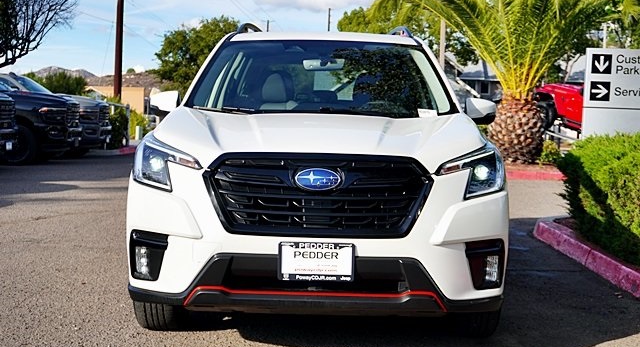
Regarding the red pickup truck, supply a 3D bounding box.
[{"bbox_3d":[8.500,-1.750,26.300,5.200,1.880,1.900,8,4,15],"label":"red pickup truck"}]

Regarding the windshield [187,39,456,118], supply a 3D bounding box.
[{"bbox_3d":[0.021,-0.567,5.360,1.480,0.520,0.820,1,3,1],"label":"windshield"}]

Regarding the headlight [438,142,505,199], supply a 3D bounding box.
[{"bbox_3d":[0.682,-0.024,4.056,0.400,0.260,0.460,1,3,1],"label":"headlight"}]

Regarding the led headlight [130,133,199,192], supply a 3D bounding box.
[{"bbox_3d":[-0.687,-0.050,4.070,0.400,0.260,0.460,1,3,1],"label":"led headlight"}]

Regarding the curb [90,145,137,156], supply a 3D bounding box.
[{"bbox_3d":[-6.005,-0.658,26.500,1.700,0.180,0.350,1,3,1],"label":"curb"}]

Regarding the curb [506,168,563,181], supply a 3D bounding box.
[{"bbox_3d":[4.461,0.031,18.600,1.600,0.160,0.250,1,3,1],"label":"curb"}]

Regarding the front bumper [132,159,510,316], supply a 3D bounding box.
[{"bbox_3d":[-0.009,0.265,4.027,1.800,0.640,0.600,1,3,1],"label":"front bumper"}]

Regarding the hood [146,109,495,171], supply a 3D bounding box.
[{"bbox_3d":[0.004,-0.178,4.407,1.600,0.240,1.220,1,3,1],"label":"hood"}]

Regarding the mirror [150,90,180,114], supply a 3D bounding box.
[{"bbox_3d":[-0.907,-0.410,5.378,0.230,0.170,0.150,1,3,1],"label":"mirror"}]

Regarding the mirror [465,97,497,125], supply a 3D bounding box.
[{"bbox_3d":[0.943,-0.374,5.358,0.230,0.170,0.150,1,3,1],"label":"mirror"}]

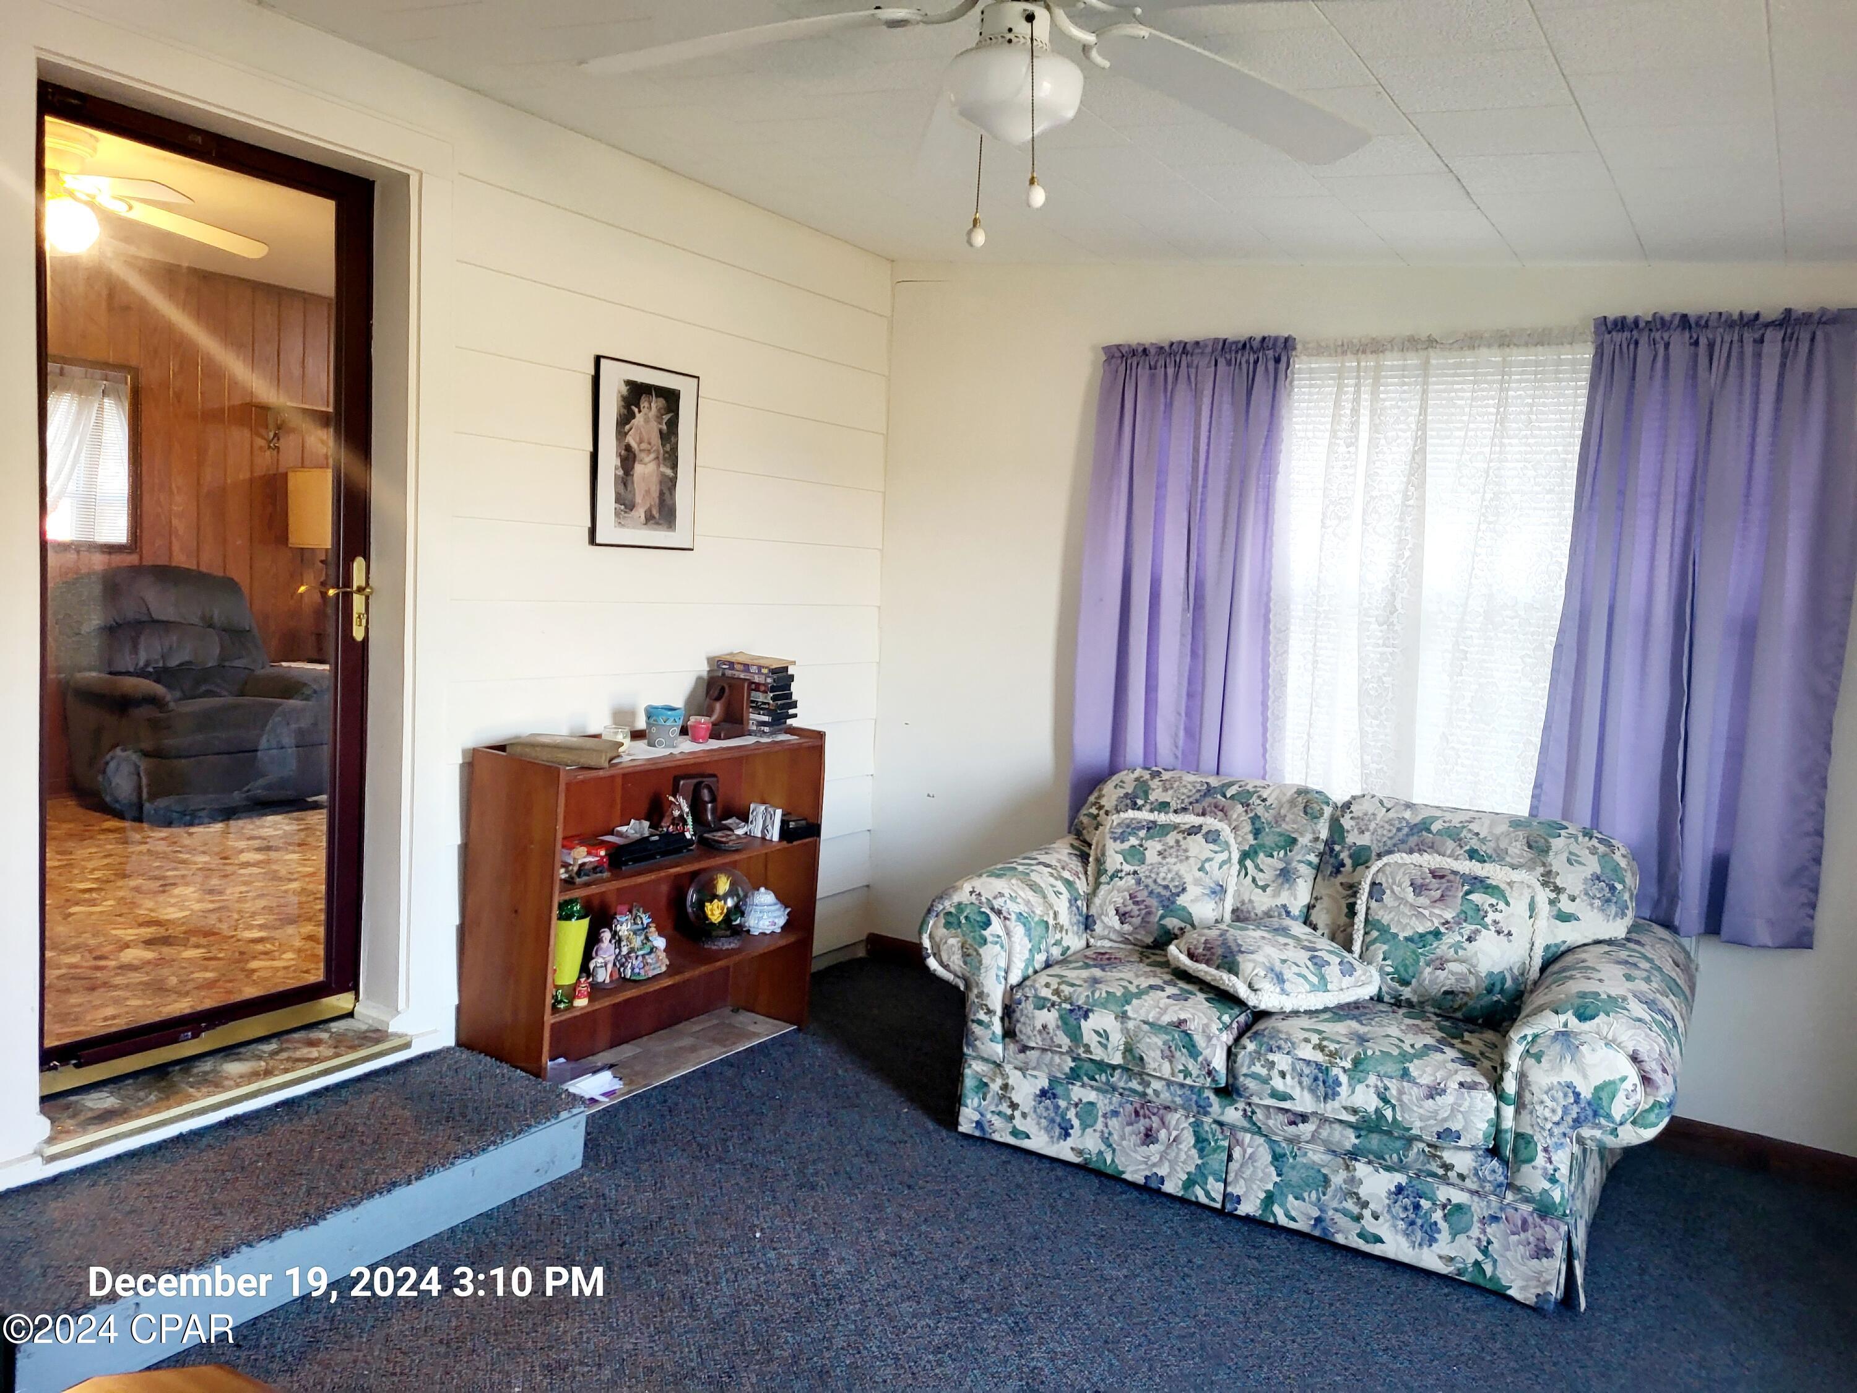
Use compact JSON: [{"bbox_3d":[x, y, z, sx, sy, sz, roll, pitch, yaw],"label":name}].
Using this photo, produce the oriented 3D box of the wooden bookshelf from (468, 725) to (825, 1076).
[{"bbox_3d":[-0.757,0.573,3.911,0.324,0.910,1.060,6,6,32],"label":"wooden bookshelf"}]

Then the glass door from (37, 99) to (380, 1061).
[{"bbox_3d":[-1.571,-0.207,3.045,0.050,1.997,0.790,6,6,32],"label":"glass door"}]

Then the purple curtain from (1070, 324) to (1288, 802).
[{"bbox_3d":[0.768,-0.301,4.354,0.650,1.595,0.080,6,6,32],"label":"purple curtain"}]

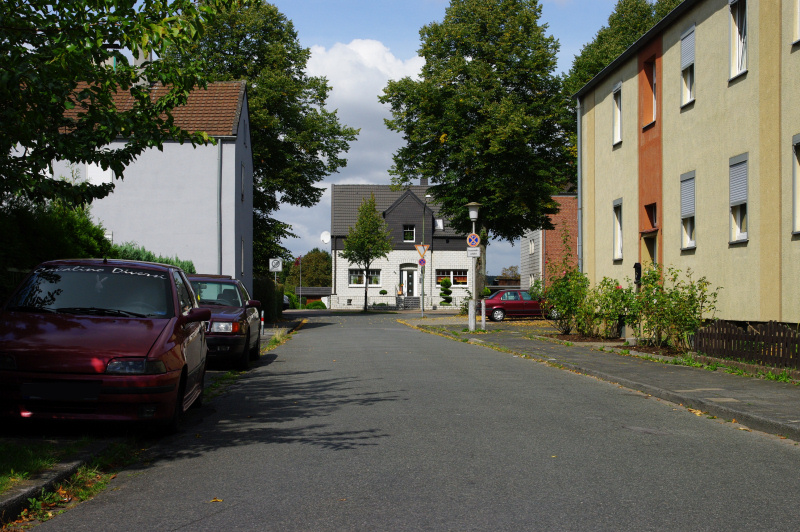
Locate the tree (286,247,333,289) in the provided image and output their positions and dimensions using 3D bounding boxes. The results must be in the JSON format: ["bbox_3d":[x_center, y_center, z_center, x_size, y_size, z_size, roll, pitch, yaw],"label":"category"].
[{"bbox_3d":[-9.300,1.400,134.000,6.800,6.800,6.600,0,-2,0],"label":"tree"}]

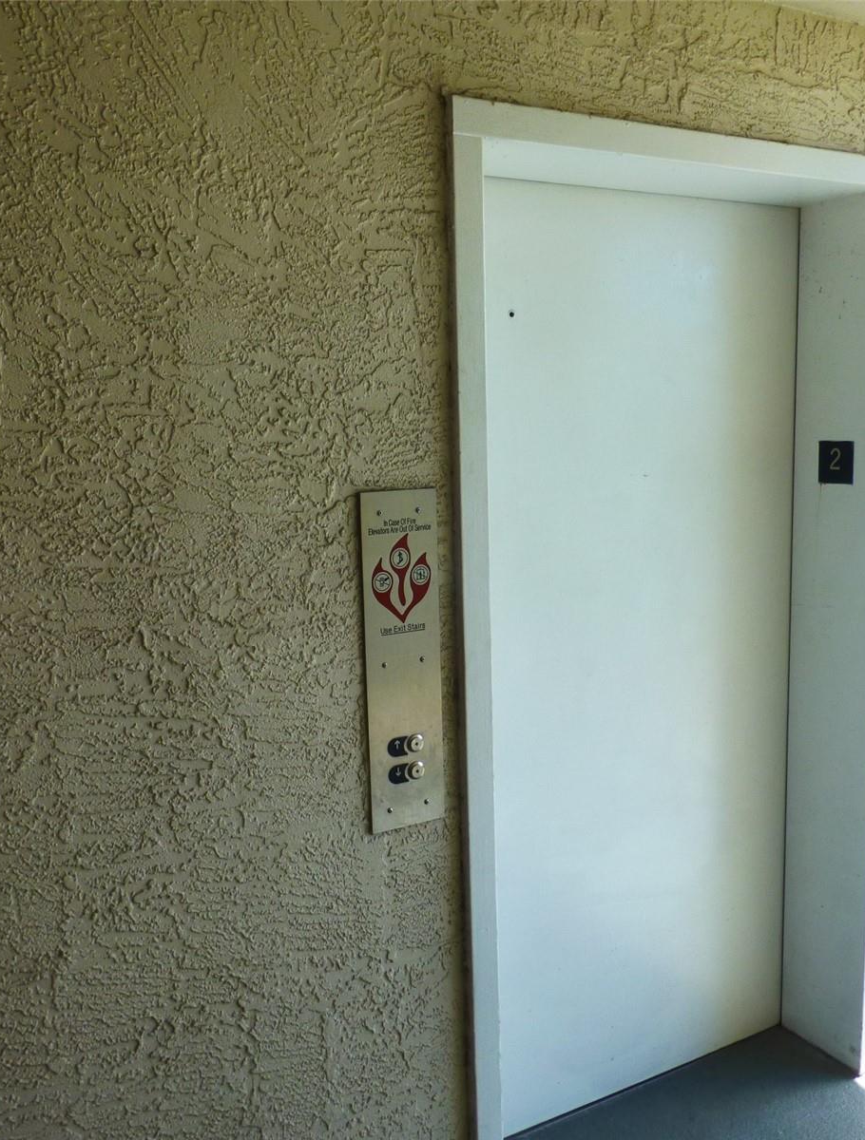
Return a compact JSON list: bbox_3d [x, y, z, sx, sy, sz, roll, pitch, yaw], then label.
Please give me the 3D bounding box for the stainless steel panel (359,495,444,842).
[{"bbox_3d":[-0.050,0.166,1.890,0.150,0.615,0.020,-6,9,-28],"label":"stainless steel panel"}]

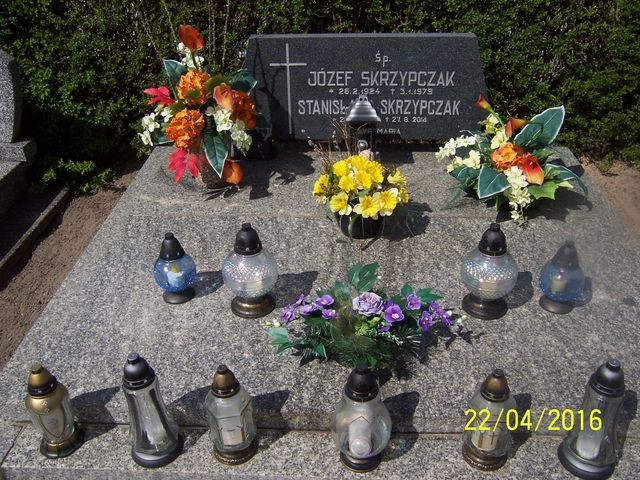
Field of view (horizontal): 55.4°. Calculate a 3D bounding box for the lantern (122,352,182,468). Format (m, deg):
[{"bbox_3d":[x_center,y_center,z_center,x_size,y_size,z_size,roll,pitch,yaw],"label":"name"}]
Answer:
[{"bbox_3d":[-0.358,0.336,1.258,0.109,0.270,0.109,0,31,3],"label":"lantern"}]

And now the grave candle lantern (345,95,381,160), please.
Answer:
[{"bbox_3d":[0.158,-0.378,2.196,0.123,0.295,0.123,0,31,3],"label":"grave candle lantern"}]

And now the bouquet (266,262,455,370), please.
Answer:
[{"bbox_3d":[0.101,0.166,1.479,0.460,0.177,0.343,0,31,3],"label":"bouquet"}]

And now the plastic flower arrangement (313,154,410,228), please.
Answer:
[{"bbox_3d":[0.128,-0.145,1.911,0.298,0.253,0.283,0,31,3],"label":"plastic flower arrangement"}]

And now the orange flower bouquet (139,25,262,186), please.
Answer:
[{"bbox_3d":[-0.425,-0.460,2.127,0.424,0.540,0.353,0,31,3],"label":"orange flower bouquet"}]

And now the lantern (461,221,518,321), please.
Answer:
[{"bbox_3d":[0.433,0.068,1.551,0.141,0.252,0.141,0,31,3],"label":"lantern"}]

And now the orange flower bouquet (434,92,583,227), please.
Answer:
[{"bbox_3d":[0.618,-0.280,1.955,0.485,0.359,0.424,0,31,3],"label":"orange flower bouquet"}]

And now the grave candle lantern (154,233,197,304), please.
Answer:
[{"bbox_3d":[-0.393,0.067,1.647,0.109,0.200,0.109,0,31,3],"label":"grave candle lantern"}]

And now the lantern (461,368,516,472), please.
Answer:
[{"bbox_3d":[0.348,0.349,1.231,0.096,0.236,0.096,0,31,3],"label":"lantern"}]

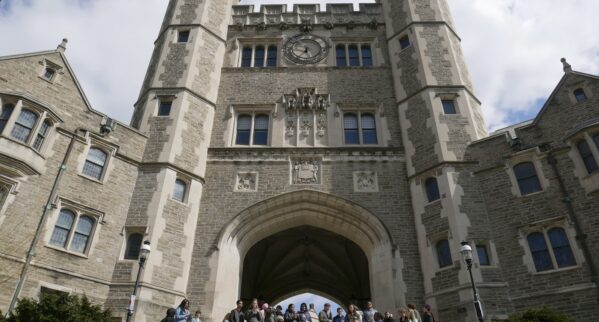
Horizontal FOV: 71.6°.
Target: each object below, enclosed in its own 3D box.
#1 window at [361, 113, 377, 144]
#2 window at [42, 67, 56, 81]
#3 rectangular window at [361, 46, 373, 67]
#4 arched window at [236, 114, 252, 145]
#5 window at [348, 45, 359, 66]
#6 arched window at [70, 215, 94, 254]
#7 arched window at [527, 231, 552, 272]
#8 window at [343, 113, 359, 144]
[{"bbox_3d":[3.655,-1.713,22.033,0.812,1.993,0.250,0,-32,2],"label":"window"},{"bbox_3d":[-9.725,-3.386,16.189,0.180,0.500,0.330,-25,-41,34],"label":"window"},{"bbox_3d":[3.772,-5.919,23.182,0.580,1.820,0.200,0,-33,1],"label":"rectangular window"},{"bbox_3d":[-2.932,-1.690,22.214,0.789,1.981,0.250,0,-32,2],"label":"arched window"},{"bbox_3d":[3.251,-6.315,24.879,0.656,1.873,0.250,0,-32,2],"label":"window"},{"bbox_3d":[-7.820,2.601,14.961,0.200,1.340,0.540,-25,-41,34],"label":"arched window"},{"bbox_3d":[8.737,3.302,15.067,0.550,1.400,0.200,-21,-39,30],"label":"arched window"},{"bbox_3d":[2.657,-1.607,21.404,0.767,2.067,0.220,0,-34,1],"label":"window"}]

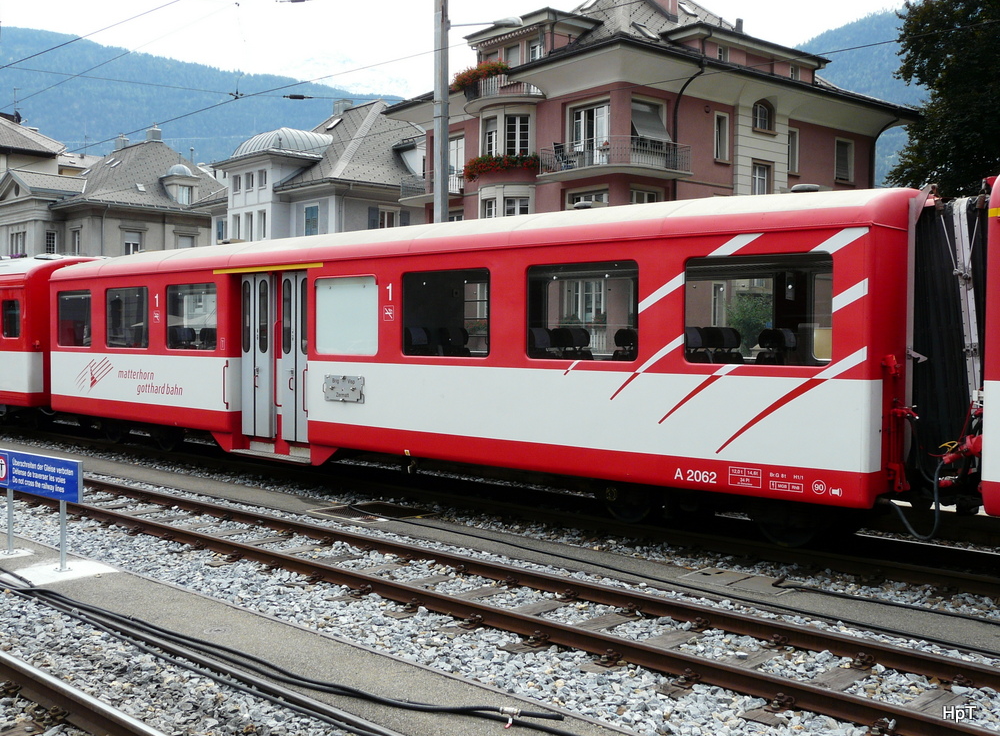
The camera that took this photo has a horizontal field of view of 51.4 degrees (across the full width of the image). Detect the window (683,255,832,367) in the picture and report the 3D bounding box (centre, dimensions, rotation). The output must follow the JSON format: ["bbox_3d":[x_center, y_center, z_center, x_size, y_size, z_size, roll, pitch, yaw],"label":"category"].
[{"bbox_3d":[2.270,-0.514,9.212,1.448,0.981,0.080,2,2,43],"label":"window"}]

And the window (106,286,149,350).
[{"bbox_3d":[-6.025,-0.798,16.869,1.404,0.991,0.080,2,2,43],"label":"window"}]

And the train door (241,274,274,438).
[{"bbox_3d":[-3.434,-0.178,14.748,0.670,2.292,0.080,2,2,43],"label":"train door"}]

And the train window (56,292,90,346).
[{"bbox_3d":[-7.398,-0.852,18.136,1.295,0.995,0.080,2,2,43],"label":"train window"}]

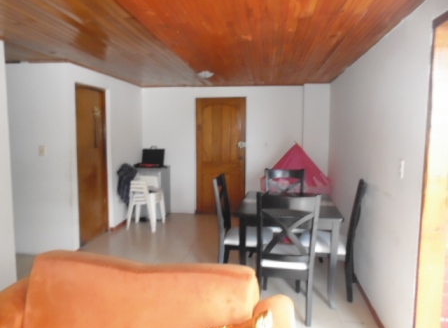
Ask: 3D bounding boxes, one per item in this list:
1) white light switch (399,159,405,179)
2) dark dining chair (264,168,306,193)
[{"bbox_3d":[1.132,0.032,2.148,0.014,0.119,0.076,1,5,9],"label":"white light switch"},{"bbox_3d":[0.668,0.586,3.685,0.444,1.000,0.566,1,5,9],"label":"dark dining chair"}]

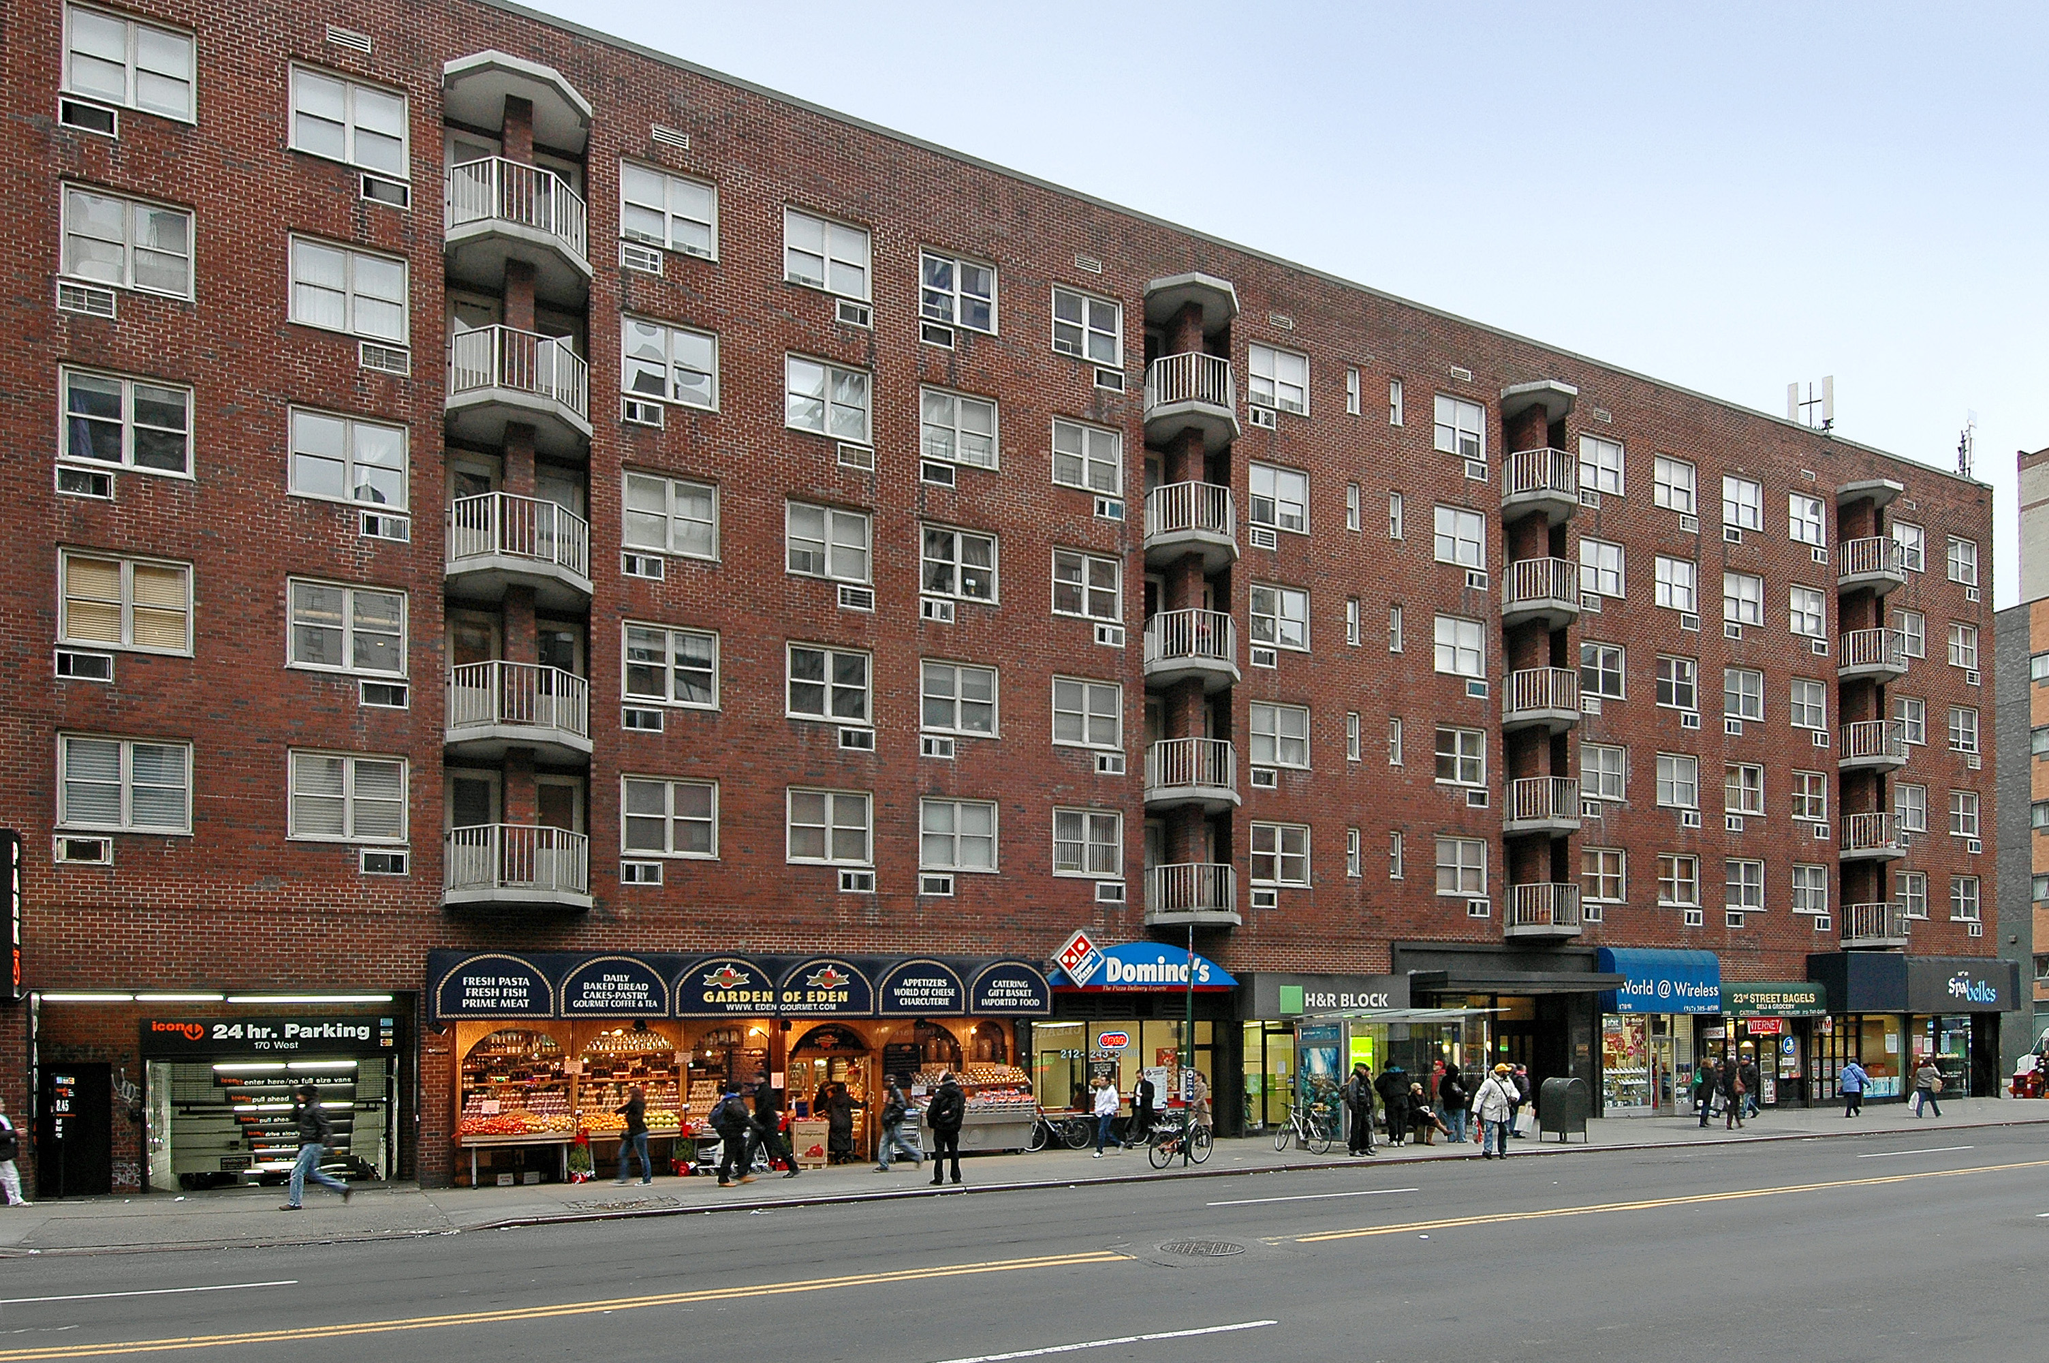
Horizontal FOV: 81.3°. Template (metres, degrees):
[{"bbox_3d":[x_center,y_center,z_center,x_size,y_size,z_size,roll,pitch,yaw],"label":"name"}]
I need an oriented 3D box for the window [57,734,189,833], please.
[{"bbox_3d":[-13.694,1.577,18.234,1.692,1.442,0.160,3,-8,-26],"label":"window"}]

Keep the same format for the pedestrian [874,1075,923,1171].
[{"bbox_3d":[-2.214,7.717,20.900,0.750,1.740,0.520,2,-6,-25],"label":"pedestrian"}]

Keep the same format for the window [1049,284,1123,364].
[{"bbox_3d":[1.302,-7.354,24.820,1.642,1.371,0.150,2,-6,-25],"label":"window"}]

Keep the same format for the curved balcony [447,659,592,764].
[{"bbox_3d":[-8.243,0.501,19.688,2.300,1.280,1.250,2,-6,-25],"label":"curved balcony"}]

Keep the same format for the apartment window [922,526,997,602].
[{"bbox_3d":[-1.268,-2.285,23.353,1.600,1.430,0.150,4,-5,-25],"label":"apartment window"}]

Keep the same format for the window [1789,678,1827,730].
[{"bbox_3d":[23.236,0.665,35.411,1.660,1.410,0.150,4,-6,-25],"label":"window"}]

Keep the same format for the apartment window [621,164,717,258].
[{"bbox_3d":[-6.294,-8.324,21.205,1.667,1.370,0.150,2,-6,-25],"label":"apartment window"}]

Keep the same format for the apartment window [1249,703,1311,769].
[{"bbox_3d":[5.709,1.224,26.656,1.660,1.310,0.150,2,-6,-25],"label":"apartment window"}]

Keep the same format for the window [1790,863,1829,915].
[{"bbox_3d":[23.076,6.140,35.096,1.660,1.410,0.150,4,-6,-25],"label":"window"}]

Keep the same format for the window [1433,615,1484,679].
[{"bbox_3d":[10.492,-0.843,28.910,1.660,1.310,0.150,2,-6,-25],"label":"window"}]

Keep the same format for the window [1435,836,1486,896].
[{"bbox_3d":[10.719,4.559,29.301,1.711,1.406,0.150,2,-6,-25],"label":"window"}]

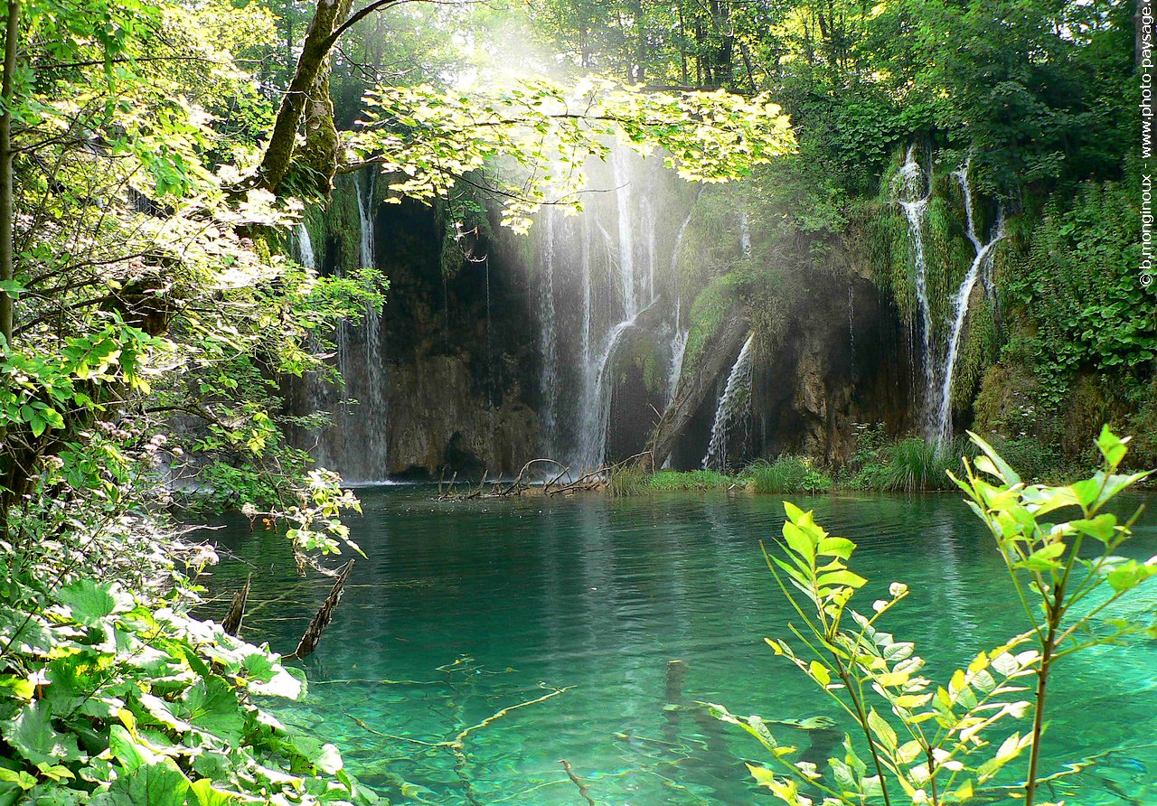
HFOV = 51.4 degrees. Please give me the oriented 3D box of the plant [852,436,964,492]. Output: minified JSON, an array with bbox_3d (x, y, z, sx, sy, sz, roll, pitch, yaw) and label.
[{"bbox_3d":[5.476,1.014,20.000,1.750,0.920,1.200,0,2,6],"label":"plant"}]

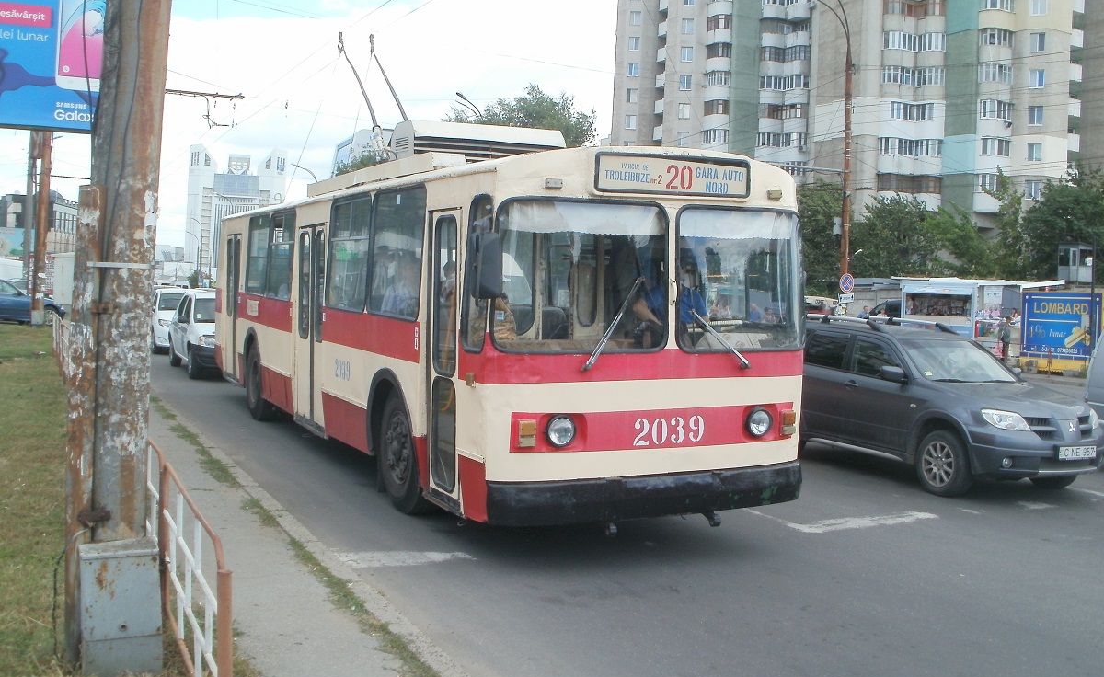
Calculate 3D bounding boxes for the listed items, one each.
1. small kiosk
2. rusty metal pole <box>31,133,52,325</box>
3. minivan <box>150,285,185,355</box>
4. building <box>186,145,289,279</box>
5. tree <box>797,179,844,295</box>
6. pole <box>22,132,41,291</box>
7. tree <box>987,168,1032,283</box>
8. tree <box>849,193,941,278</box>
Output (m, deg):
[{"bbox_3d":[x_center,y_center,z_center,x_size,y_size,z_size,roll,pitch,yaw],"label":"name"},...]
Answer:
[{"bbox_3d":[16.826,-0.784,45.500,6.600,2.900,3.000,2,2,12],"label":"small kiosk"},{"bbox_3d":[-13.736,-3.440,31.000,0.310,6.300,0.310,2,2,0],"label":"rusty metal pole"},{"bbox_3d":[-8.772,-0.550,27.371,1.750,1.500,4.250,0,4,-25],"label":"minivan"},{"bbox_3d":[-151.869,-60.258,555.000,46.000,63.000,26.000,2,2,-12],"label":"building"},{"bbox_3d":[13.408,-4.624,58.000,4.400,6.900,4.400,2,2,0],"label":"tree"},{"bbox_3d":[-20.844,-4.847,46.000,0.300,7.200,0.300,2,2,0],"label":"pole"},{"bbox_3d":[24.666,-5.539,62.000,3.000,7.000,3.000,2,2,0],"label":"tree"},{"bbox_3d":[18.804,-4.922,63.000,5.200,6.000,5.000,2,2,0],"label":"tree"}]

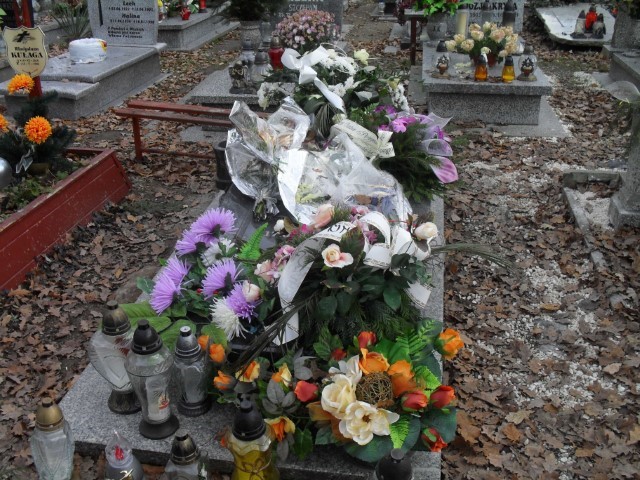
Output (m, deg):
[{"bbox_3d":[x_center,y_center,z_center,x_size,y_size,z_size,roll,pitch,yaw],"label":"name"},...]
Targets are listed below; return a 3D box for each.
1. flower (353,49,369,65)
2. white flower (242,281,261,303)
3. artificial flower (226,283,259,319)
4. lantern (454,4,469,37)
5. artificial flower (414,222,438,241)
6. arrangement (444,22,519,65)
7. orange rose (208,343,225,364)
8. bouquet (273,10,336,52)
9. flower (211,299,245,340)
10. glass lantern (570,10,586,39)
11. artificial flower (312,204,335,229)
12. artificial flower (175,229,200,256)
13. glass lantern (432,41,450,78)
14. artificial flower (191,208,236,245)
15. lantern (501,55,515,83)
[{"bbox_3d":[0.218,-0.986,3.477,0.080,0.070,0.070,0,27,0],"label":"flower"},{"bbox_3d":[-0.212,0.159,2.000,0.052,0.060,0.052,0,27,0],"label":"white flower"},{"bbox_3d":[-0.248,0.196,2.100,0.105,0.085,0.095,4,27,9],"label":"artificial flower"},{"bbox_3d":[1.407,-2.147,6.341,0.117,0.314,0.117,4,27,9],"label":"lantern"},{"bbox_3d":[0.354,-0.028,2.148,0.080,0.055,0.065,0,27,0],"label":"artificial flower"},{"bbox_3d":[1.131,-1.362,4.532,0.460,0.270,0.340,0,27,0],"label":"arrangement"},{"bbox_3d":[-0.317,0.347,1.980,0.047,0.054,0.047,0,27,0],"label":"orange rose"},{"bbox_3d":[-0.121,-1.658,5.311,0.470,0.380,0.450,4,27,9],"label":"bouquet"},{"bbox_3d":[-0.277,0.238,1.934,0.105,0.105,0.090,9,28,18],"label":"flower"},{"bbox_3d":[2.529,-2.103,6.331,0.140,0.250,0.140,0,27,0],"label":"glass lantern"},{"bbox_3d":[0.012,-0.083,2.277,0.075,0.075,0.075,0,27,0],"label":"artificial flower"},{"bbox_3d":[-0.466,0.009,2.274,0.080,0.095,0.100,-9,28,-18],"label":"artificial flower"},{"bbox_3d":[0.912,-1.344,4.798,0.130,0.254,0.130,4,27,9],"label":"glass lantern"},{"bbox_3d":[-0.398,-0.054,2.420,0.158,0.100,0.125,4,27,9],"label":"artificial flower"},{"bbox_3d":[1.201,-1.092,4.145,0.085,0.180,0.085,0,27,0],"label":"lantern"}]

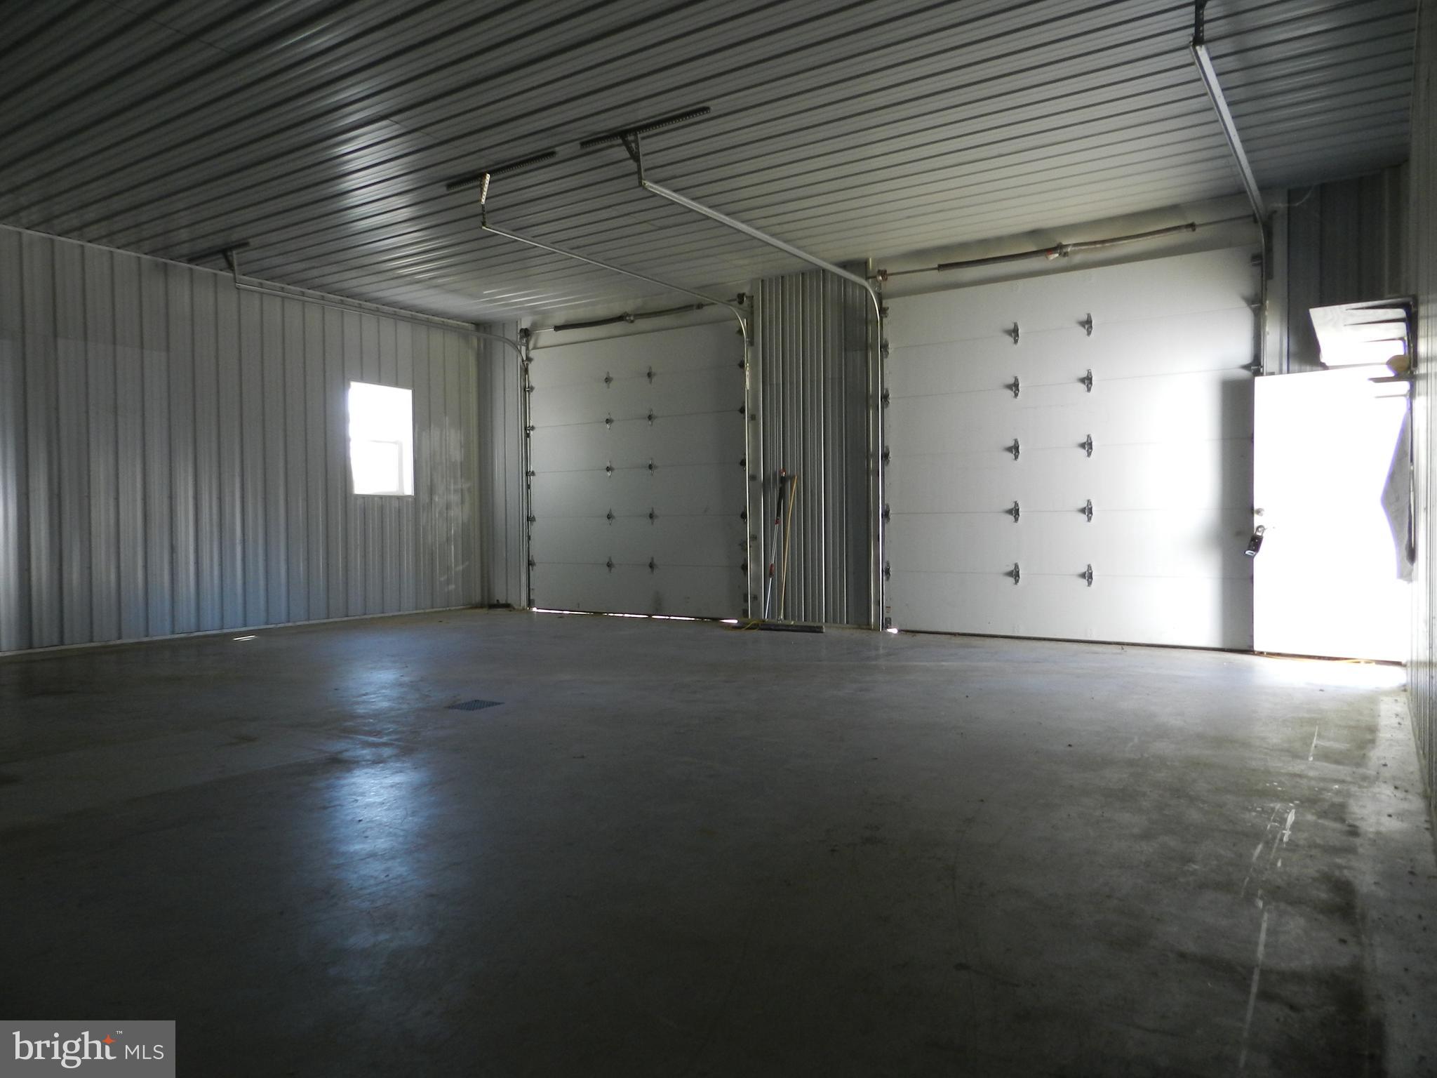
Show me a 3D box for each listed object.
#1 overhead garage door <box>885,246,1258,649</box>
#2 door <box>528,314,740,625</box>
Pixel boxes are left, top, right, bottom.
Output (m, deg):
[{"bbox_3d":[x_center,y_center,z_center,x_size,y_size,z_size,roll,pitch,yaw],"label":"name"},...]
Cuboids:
[{"bbox_3d":[2.805,-0.685,8.036,3.040,3.050,0.090,0,1,33],"label":"overhead garage door"},{"bbox_3d":[-0.965,-0.694,10.482,3.040,3.050,0.090,0,1,33],"label":"door"}]

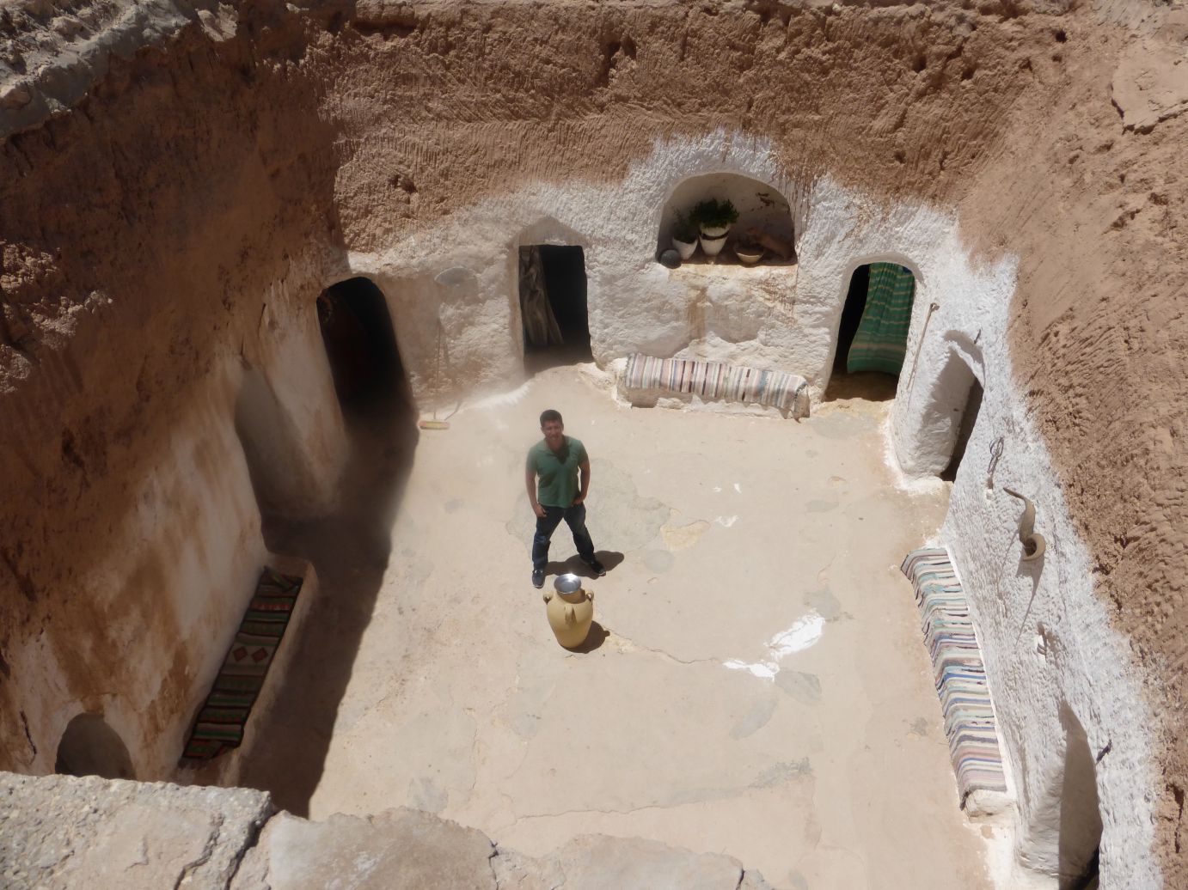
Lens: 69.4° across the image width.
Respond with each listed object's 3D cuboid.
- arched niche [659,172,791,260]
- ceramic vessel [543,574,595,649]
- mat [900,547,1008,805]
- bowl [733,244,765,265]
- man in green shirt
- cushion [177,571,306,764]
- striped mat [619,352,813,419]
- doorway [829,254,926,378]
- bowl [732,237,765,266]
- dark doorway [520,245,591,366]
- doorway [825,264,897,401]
[{"bbox_3d":[1.372,-2.332,8.742,1.420,0.900,0.500,4,38,7],"label":"arched niche"},{"bbox_3d":[-0.197,1.296,6.597,0.380,0.630,0.380,-2,37,0],"label":"ceramic vessel"},{"bbox_3d":[2.618,1.603,6.310,0.360,0.240,2.130,3,38,6],"label":"mat"},{"bbox_3d":[1.603,-1.970,8.886,0.330,0.160,0.330,-2,37,0],"label":"bowl"},{"bbox_3d":[-0.248,0.424,6.823,0.580,1.740,0.420,-7,38,-6],"label":"man in green shirt"},{"bbox_3d":[-2.555,1.549,6.366,0.370,0.040,1.680,-2,37,0],"label":"cushion"},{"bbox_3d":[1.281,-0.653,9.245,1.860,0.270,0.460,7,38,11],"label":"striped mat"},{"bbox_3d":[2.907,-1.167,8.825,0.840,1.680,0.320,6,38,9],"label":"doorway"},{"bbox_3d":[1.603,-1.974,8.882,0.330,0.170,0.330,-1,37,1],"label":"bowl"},{"bbox_3d":[-0.426,-1.550,9.615,0.770,1.480,0.250,-2,37,0],"label":"dark doorway"},{"bbox_3d":[2.917,-1.164,8.903,0.760,1.580,0.300,6,38,9],"label":"doorway"}]

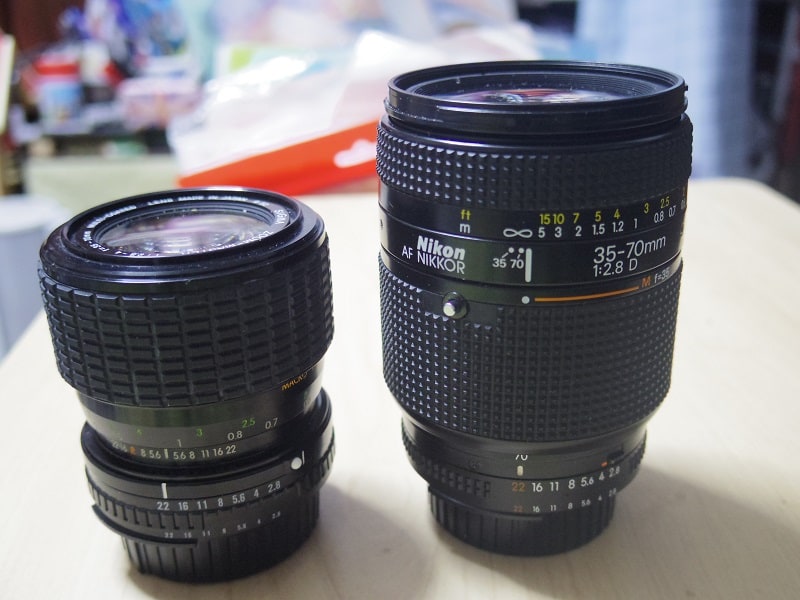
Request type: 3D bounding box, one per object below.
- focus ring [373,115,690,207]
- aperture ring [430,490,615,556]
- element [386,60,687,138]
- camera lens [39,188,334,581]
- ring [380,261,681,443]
[{"bbox_3d":[0.031,-0.037,0.211,0.072,0.013,0.072,-1,22,0],"label":"focus ring"},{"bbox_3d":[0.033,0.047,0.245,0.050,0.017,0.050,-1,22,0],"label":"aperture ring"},{"bbox_3d":[0.031,-0.047,0.207,0.068,0.007,0.068,-1,22,0],"label":"element"},{"bbox_3d":[-0.048,0.021,0.226,0.067,0.084,0.067,-2,23,0],"label":"camera lens"},{"bbox_3d":[0.032,0.002,0.227,0.072,0.035,0.072,-1,22,0],"label":"ring"}]

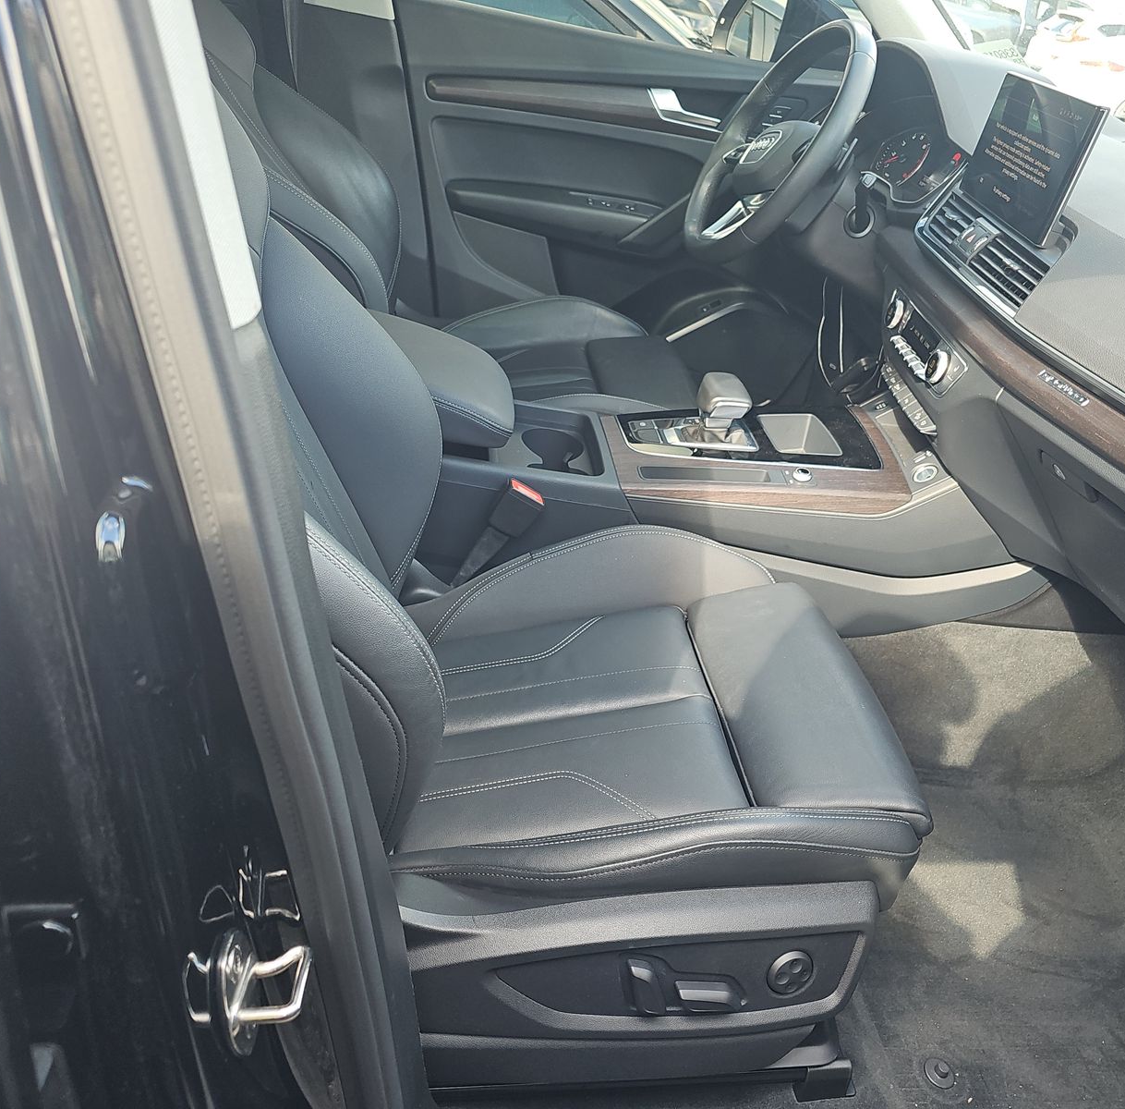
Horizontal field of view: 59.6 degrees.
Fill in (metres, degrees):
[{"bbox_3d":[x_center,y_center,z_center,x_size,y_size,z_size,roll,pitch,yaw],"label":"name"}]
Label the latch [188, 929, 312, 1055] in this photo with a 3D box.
[{"bbox_3d":[-0.152,0.232,0.520,0.043,0.068,0.047,8,33,-3],"label":"latch"}]

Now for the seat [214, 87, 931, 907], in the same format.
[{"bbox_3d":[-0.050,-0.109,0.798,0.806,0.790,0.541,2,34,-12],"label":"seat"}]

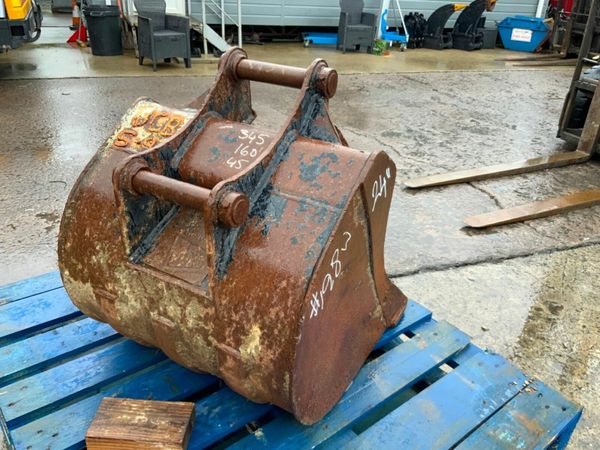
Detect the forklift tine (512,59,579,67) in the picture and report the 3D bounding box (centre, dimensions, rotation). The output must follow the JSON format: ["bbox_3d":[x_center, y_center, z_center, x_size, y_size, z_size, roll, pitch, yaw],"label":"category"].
[{"bbox_3d":[4.184,-2.731,8.509,1.600,0.050,0.130,-10,30,-23],"label":"forklift tine"}]

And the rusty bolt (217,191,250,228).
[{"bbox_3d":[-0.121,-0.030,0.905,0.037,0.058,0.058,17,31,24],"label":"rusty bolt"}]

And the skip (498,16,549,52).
[{"bbox_3d":[4.542,-3.866,10.205,0.930,0.560,0.670,19,31,27],"label":"skip"}]

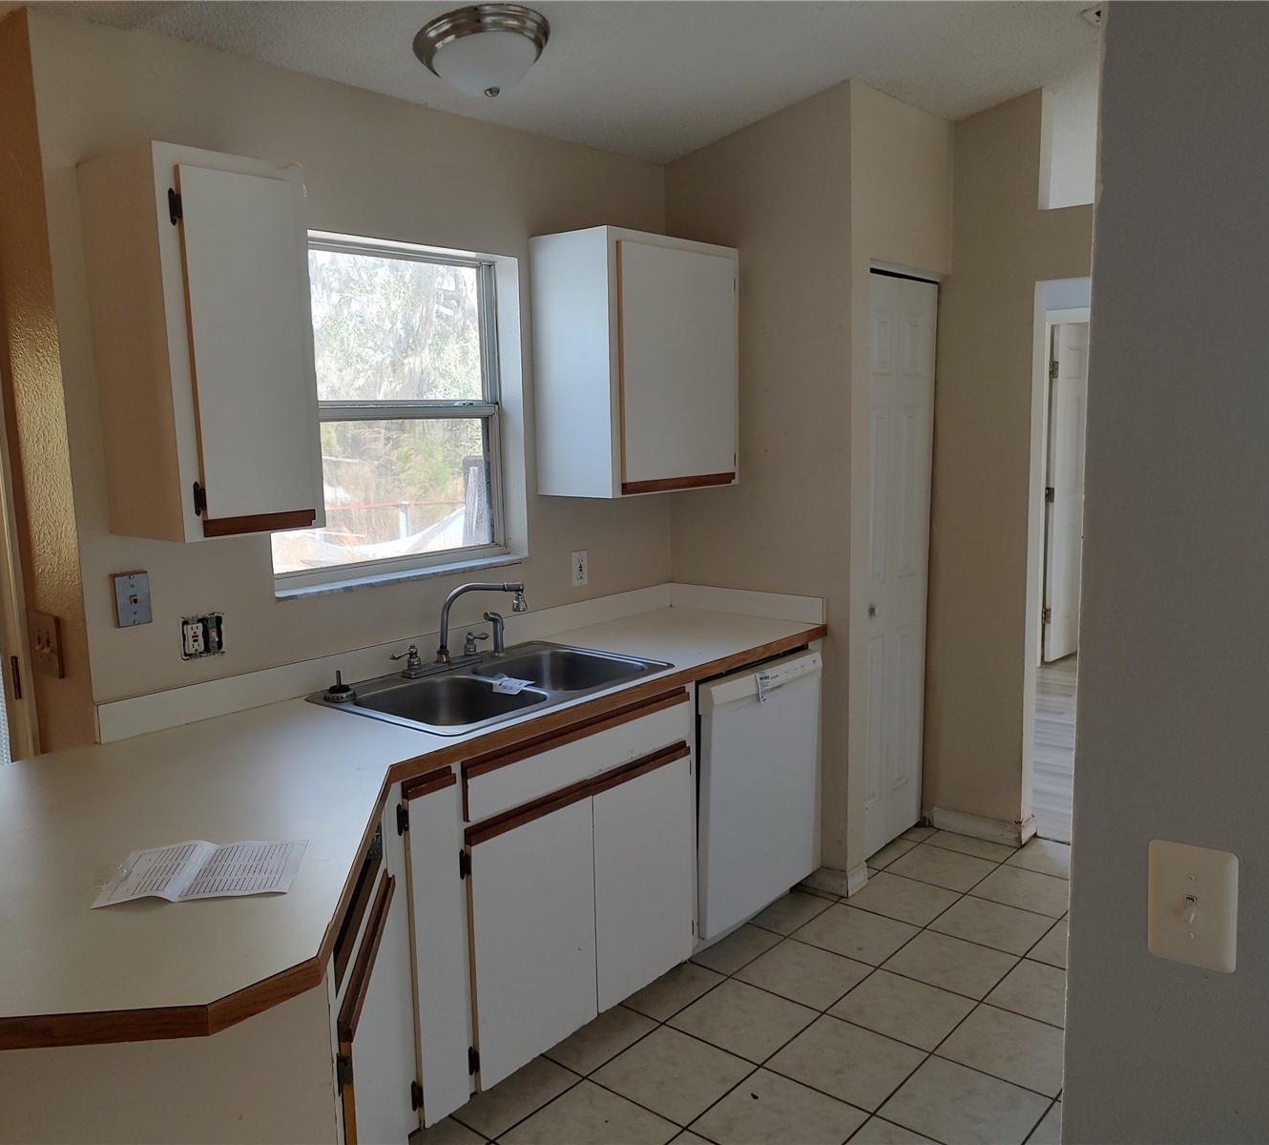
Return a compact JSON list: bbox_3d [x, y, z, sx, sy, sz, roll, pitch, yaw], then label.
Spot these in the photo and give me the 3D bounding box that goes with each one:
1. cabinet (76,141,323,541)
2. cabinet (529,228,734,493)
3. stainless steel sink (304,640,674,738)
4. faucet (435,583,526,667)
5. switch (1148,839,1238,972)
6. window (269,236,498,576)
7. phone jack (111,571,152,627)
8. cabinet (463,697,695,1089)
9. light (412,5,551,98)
[{"bbox_3d":[-0.915,-0.464,2.255,0.335,0.755,0.319,5,10,40],"label":"cabinet"},{"bbox_3d":[0.029,-0.646,3.363,0.325,0.766,0.642,5,10,40],"label":"cabinet"},{"bbox_3d":[-0.357,0.367,2.809,0.560,0.185,0.838,5,10,40],"label":"stainless steel sink"},{"bbox_3d":[-0.430,0.153,2.948,0.255,0.225,0.060,-1,8,5],"label":"faucet"},{"bbox_3d":[0.559,0.334,1.061,0.079,0.122,0.012,5,10,40],"label":"switch"},{"bbox_3d":[-0.698,-0.444,2.935,0.065,0.885,0.835,5,10,40],"label":"window"},{"bbox_3d":[-1.107,0.059,2.335,0.013,0.114,0.073,5,10,40],"label":"phone jack"},{"bbox_3d":[-0.326,0.742,2.852,0.605,0.840,0.845,5,10,40],"label":"cabinet"},{"bbox_3d":[-0.357,-1.226,2.575,0.332,0.138,0.332,-9,2,0],"label":"light"}]

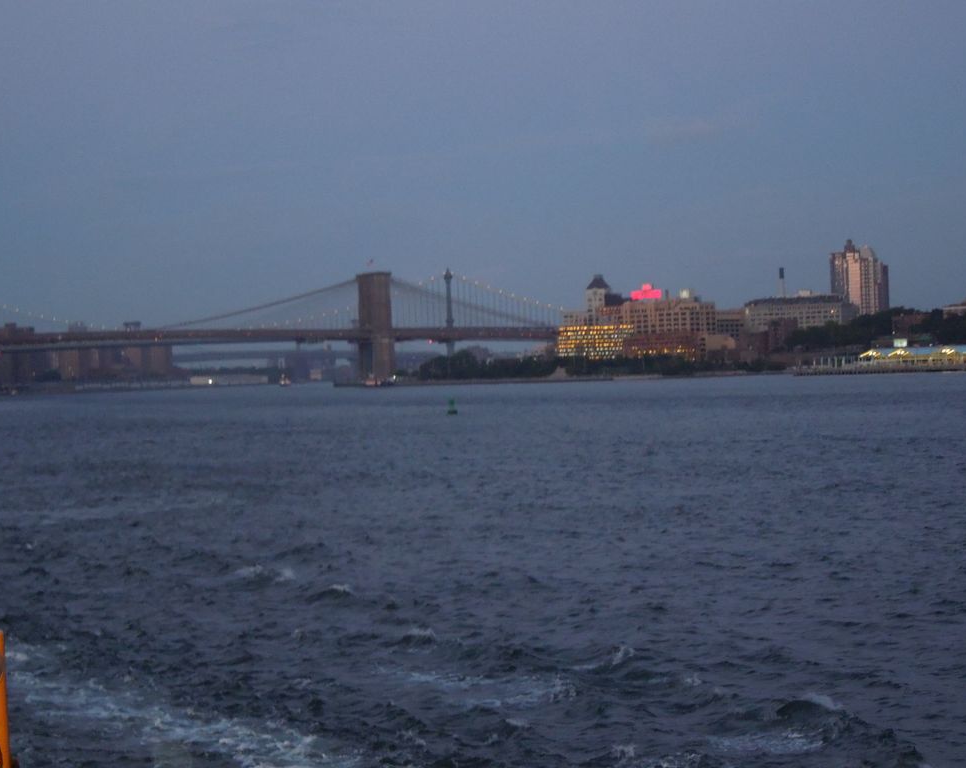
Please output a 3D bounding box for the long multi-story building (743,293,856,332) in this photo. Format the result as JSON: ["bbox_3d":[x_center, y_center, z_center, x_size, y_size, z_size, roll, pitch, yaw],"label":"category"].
[{"bbox_3d":[229.110,-48.350,1665.000,72.000,33.000,36.000,-2,0,25],"label":"long multi-story building"}]

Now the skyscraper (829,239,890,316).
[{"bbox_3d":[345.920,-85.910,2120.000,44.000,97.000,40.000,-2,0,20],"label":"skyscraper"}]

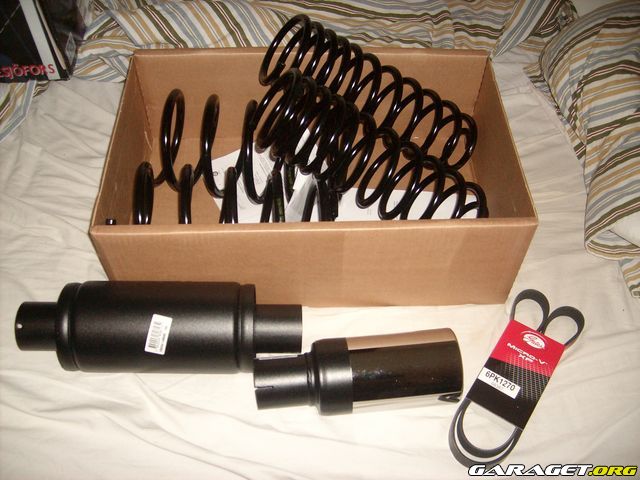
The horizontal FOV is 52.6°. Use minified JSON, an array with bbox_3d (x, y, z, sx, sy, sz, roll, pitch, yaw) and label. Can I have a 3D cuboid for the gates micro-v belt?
[{"bbox_3d":[0.279,0.194,0.924,0.104,0.024,0.298,28,57,19],"label":"gates micro-v belt"}]

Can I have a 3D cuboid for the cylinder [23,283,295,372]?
[{"bbox_3d":[-0.218,0.123,0.907,0.386,0.127,0.127,1,52,0],"label":"cylinder"}]

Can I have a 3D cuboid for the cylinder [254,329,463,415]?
[{"bbox_3d":[0.049,0.184,0.879,0.268,0.102,0.102,-4,53,-4],"label":"cylinder"}]

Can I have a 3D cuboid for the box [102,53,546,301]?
[{"bbox_3d":[-0.010,-0.104,1.040,0.593,0.197,0.370,-1,52,-1],"label":"box"}]

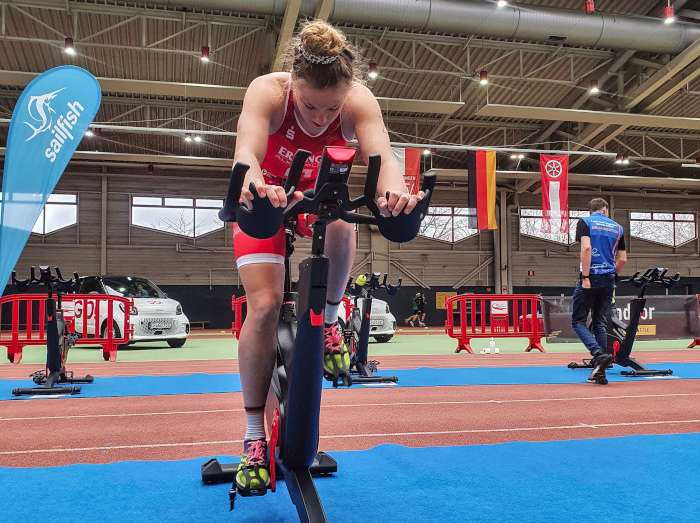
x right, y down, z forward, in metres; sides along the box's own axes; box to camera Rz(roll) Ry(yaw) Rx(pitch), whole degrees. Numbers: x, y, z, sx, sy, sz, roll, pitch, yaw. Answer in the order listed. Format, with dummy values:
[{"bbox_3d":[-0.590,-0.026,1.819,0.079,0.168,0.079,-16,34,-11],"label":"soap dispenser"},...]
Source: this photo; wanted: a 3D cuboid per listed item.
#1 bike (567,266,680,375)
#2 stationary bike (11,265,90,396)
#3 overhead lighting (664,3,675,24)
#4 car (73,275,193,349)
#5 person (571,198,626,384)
[{"bbox_3d":[3.046,0.698,5.877,0.560,1.070,1.090,1,-6,-15],"label":"bike"},{"bbox_3d":[-2.599,0.606,4.711,0.560,1.070,1.090,2,-6,-17],"label":"stationary bike"},{"bbox_3d":[7.899,-6.095,13.000,0.220,0.360,0.220,0,-6,0],"label":"overhead lighting"},{"bbox_3d":[-4.831,1.084,11.486,2.695,1.555,1.663,-5,-8,41],"label":"car"},{"bbox_3d":[2.373,0.273,5.103,0.490,1.760,0.380,1,-6,-11],"label":"person"}]

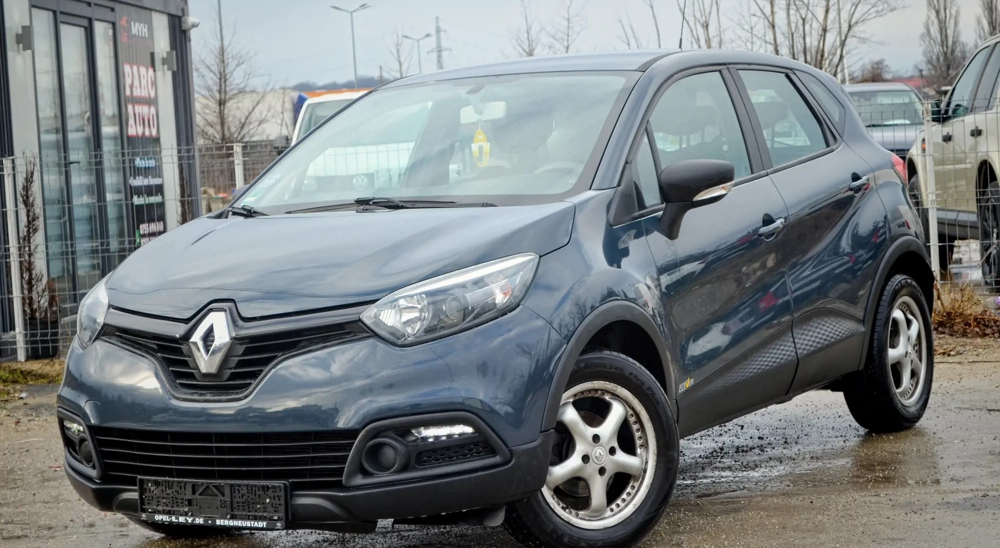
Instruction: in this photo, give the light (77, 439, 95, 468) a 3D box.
[{"bbox_3d":[-1.238,0.535,6.850,0.085,0.085,0.065,-2,4,30],"label":"light"}]

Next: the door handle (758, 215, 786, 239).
[{"bbox_3d":[0.941,-0.162,7.846,0.053,0.048,0.200,-2,4,30],"label":"door handle"}]

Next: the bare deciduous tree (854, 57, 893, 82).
[{"bbox_3d":[29.746,-14.575,180.162,3.089,5.164,3.089,-2,4,30],"label":"bare deciduous tree"}]

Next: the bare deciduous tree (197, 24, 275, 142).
[{"bbox_3d":[-7.075,-4.340,60.144,2.508,4.565,2.508,-2,4,30],"label":"bare deciduous tree"}]

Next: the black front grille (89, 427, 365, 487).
[{"bbox_3d":[-0.814,0.527,6.558,0.970,0.150,0.110,-2,4,31],"label":"black front grille"}]

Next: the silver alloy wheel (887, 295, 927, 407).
[{"bbox_3d":[1.546,0.309,9.055,0.180,0.440,0.440,-2,4,30],"label":"silver alloy wheel"}]

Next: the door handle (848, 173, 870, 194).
[{"bbox_3d":[1.358,-0.343,8.587,0.053,0.048,0.190,-2,4,30],"label":"door handle"}]

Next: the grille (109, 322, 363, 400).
[{"bbox_3d":[-0.809,0.249,6.580,0.950,0.210,0.160,-2,4,31],"label":"grille"}]

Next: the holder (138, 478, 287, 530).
[{"bbox_3d":[-0.824,0.657,6.536,0.530,0.133,0.030,-2,4,31],"label":"holder"}]

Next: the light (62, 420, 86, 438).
[{"bbox_3d":[-1.320,0.476,7.048,0.050,0.050,0.170,-6,4,-35],"label":"light"}]

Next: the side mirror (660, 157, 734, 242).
[{"bbox_3d":[0.624,-0.239,7.214,0.240,0.250,0.170,-2,4,31],"label":"side mirror"}]

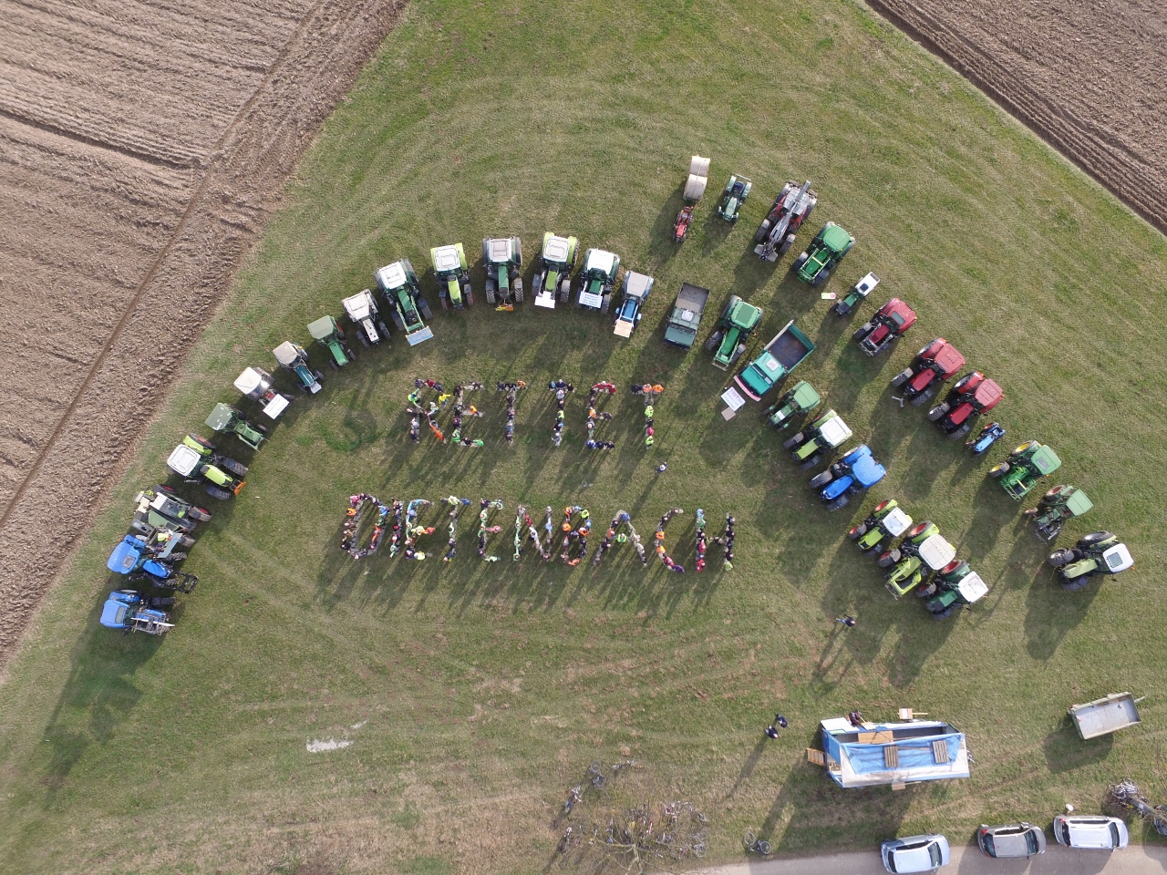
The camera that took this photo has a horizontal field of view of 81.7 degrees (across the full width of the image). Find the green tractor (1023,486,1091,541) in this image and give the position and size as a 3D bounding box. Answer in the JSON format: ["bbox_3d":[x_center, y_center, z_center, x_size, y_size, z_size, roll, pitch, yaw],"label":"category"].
[{"bbox_3d":[30.655,4.833,43.893,4.600,2.650,1.800,-38,86,-4],"label":"green tractor"}]

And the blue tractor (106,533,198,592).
[{"bbox_3d":[-26.078,7.541,40.511,5.350,3.000,2.450,27,80,4],"label":"blue tractor"}]

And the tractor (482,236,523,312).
[{"bbox_3d":[-5.339,-10.898,44.153,2.550,2.950,5.100,-3,80,-1],"label":"tractor"}]

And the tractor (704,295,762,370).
[{"bbox_3d":[9.815,-6.826,43.539,2.500,2.900,5.000,27,81,4],"label":"tractor"}]

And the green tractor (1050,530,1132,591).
[{"bbox_3d":[31.464,7.698,41.609,4.750,3.000,2.600,-22,80,-5],"label":"green tractor"}]

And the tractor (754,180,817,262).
[{"bbox_3d":[13.465,-14.509,44.804,2.450,3.000,5.600,30,82,5],"label":"tractor"}]

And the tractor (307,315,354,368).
[{"bbox_3d":[-16.249,-6.139,43.619,1.850,2.450,3.600,-29,81,-6],"label":"tractor"}]

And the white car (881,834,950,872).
[{"bbox_3d":[20.900,26.149,42.229,4.330,1.500,1.740,-7,85,-2],"label":"white car"}]

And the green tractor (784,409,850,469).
[{"bbox_3d":[15.608,-0.025,44.059,4.150,2.800,2.250,-36,86,-4],"label":"green tractor"}]

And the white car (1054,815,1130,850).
[{"bbox_3d":[29.772,23.076,39.325,4.350,1.600,1.770,2,79,-1],"label":"white car"}]

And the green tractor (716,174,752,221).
[{"bbox_3d":[10.226,-16.215,45.717,1.520,1.750,3.000,23,81,4],"label":"green tractor"}]

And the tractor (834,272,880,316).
[{"bbox_3d":[18.448,-9.583,45.923,3.150,2.200,1.250,-44,84,-7],"label":"tractor"}]

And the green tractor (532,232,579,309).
[{"bbox_3d":[-1.999,-10.981,44.552,2.600,3.000,5.350,10,79,1],"label":"green tractor"}]

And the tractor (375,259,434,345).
[{"bbox_3d":[-11.897,-9.258,44.909,2.500,3.000,5.550,-24,82,-5],"label":"tractor"}]

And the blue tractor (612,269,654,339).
[{"bbox_3d":[3.214,-9.058,45.406,1.850,2.500,4.300,16,81,2],"label":"blue tractor"}]

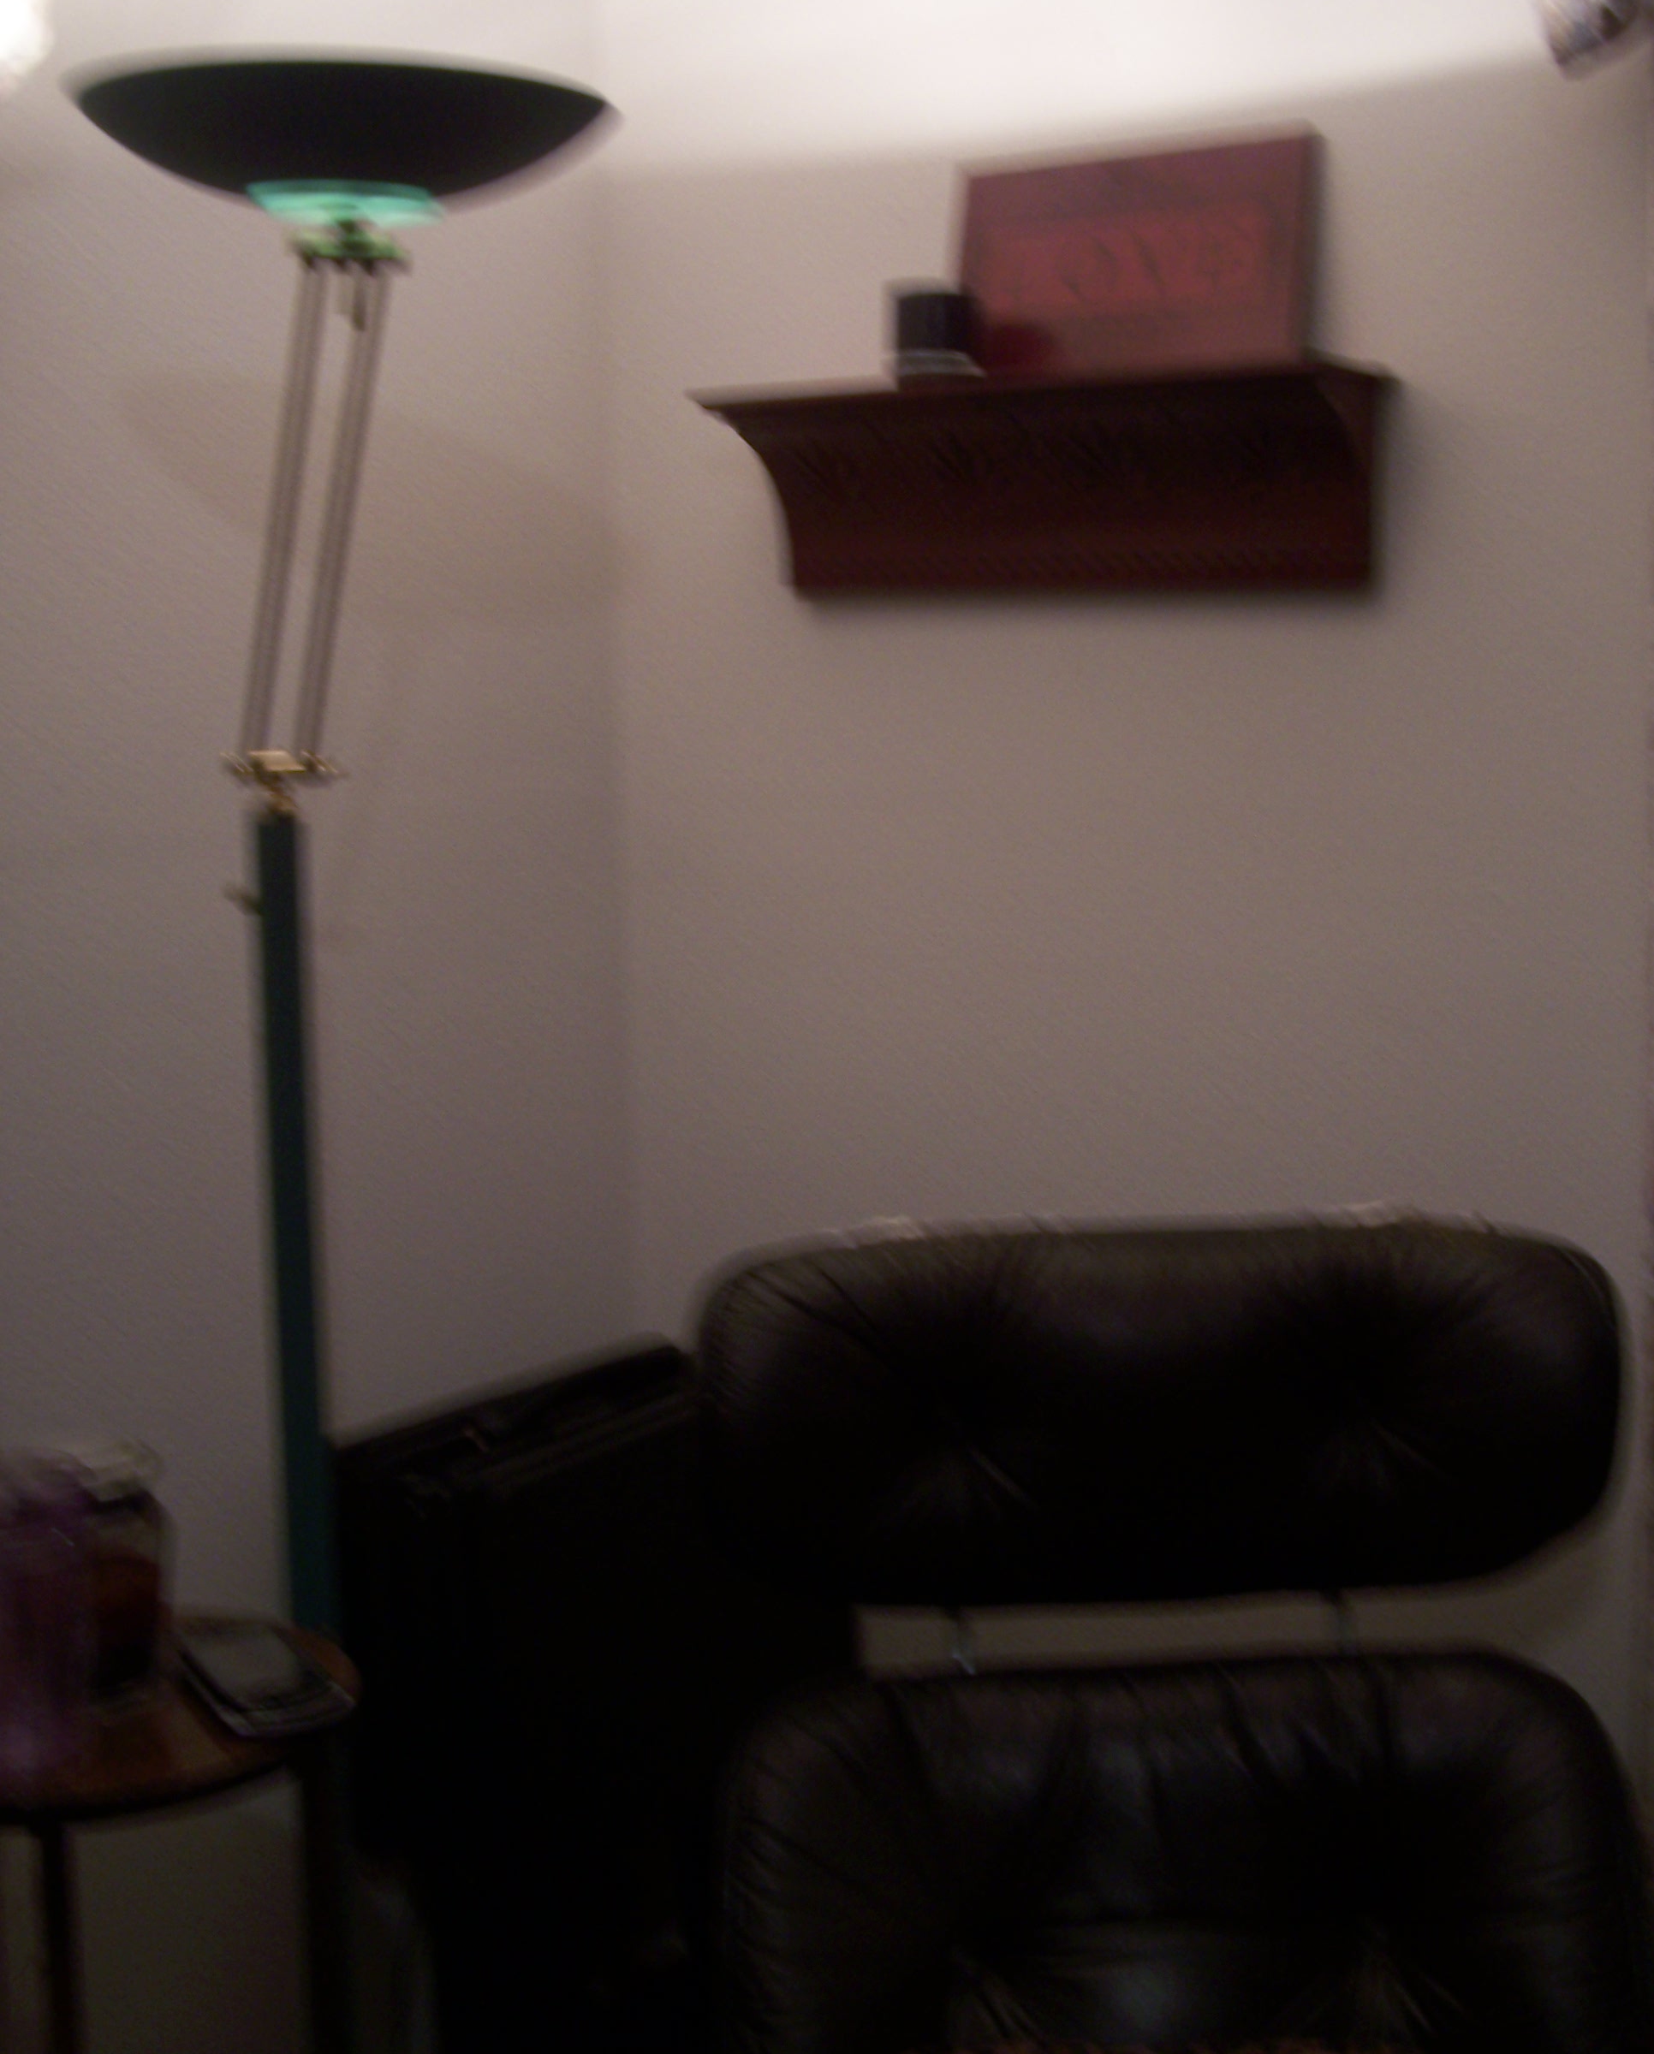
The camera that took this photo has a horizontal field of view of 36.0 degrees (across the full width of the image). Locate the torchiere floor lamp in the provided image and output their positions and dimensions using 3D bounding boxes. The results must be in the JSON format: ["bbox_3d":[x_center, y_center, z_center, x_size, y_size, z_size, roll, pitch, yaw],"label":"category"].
[{"bbox_3d":[-0.353,0.170,2.056,0.396,1.755,0.396,6,11,32],"label":"torchiere floor lamp"}]

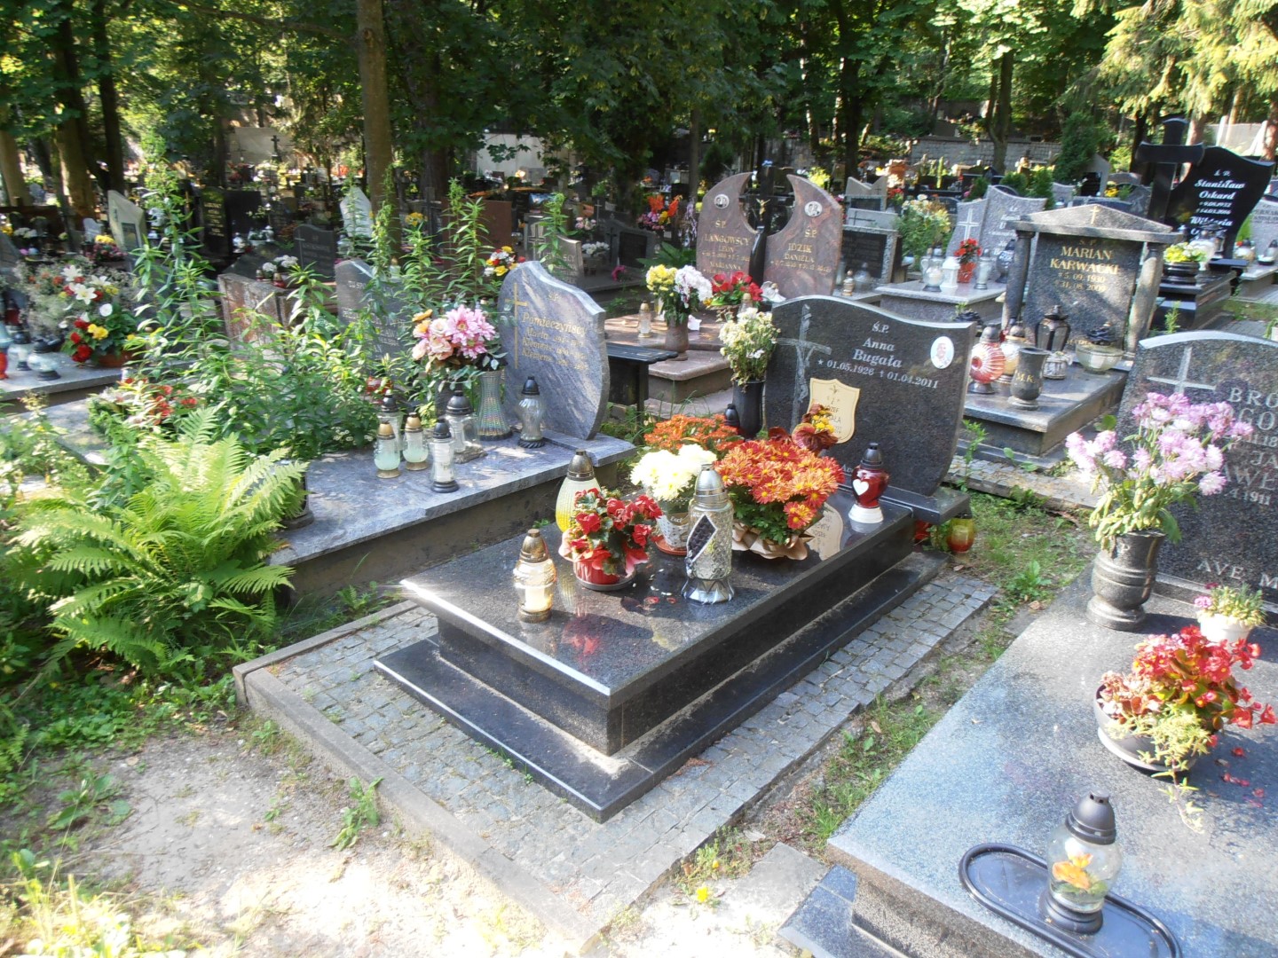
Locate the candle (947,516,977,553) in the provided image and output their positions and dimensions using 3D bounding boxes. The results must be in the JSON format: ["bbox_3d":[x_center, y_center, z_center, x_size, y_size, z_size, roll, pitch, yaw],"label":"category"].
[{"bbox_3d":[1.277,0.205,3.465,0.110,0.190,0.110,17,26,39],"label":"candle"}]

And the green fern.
[{"bbox_3d":[-1.567,0.197,2.987,0.880,0.660,0.840,-12,23,-29],"label":"green fern"}]

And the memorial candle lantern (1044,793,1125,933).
[{"bbox_3d":[0.767,0.647,1.515,0.125,0.256,0.125,18,25,38],"label":"memorial candle lantern"}]

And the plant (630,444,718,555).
[{"bbox_3d":[0.121,0.058,2.782,0.285,0.330,0.285,0,20,0],"label":"plant"}]

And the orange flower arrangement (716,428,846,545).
[{"bbox_3d":[0.455,0.043,2.876,0.400,0.340,0.380,1,20,0],"label":"orange flower arrangement"}]

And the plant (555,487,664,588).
[{"bbox_3d":[-0.087,0.174,2.712,0.295,0.275,0.270,-1,20,-2],"label":"plant"}]

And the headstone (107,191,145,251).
[{"bbox_3d":[-5.619,-2.823,9.830,0.639,0.712,0.091,14,24,31],"label":"headstone"}]

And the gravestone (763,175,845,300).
[{"bbox_3d":[1.189,-1.640,6.409,0.624,1.044,0.120,17,26,40],"label":"gravestone"}]

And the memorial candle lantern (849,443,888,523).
[{"bbox_3d":[0.809,0.010,3.098,0.130,0.268,0.125,18,25,38],"label":"memorial candle lantern"}]

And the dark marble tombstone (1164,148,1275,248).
[{"bbox_3d":[6.060,-2.892,9.281,0.854,1.099,0.100,17,26,39],"label":"dark marble tombstone"}]

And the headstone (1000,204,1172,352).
[{"bbox_3d":[2.986,-1.363,5.958,1.006,0.927,0.222,18,24,37],"label":"headstone"}]

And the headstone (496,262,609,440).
[{"bbox_3d":[-0.381,-0.593,4.048,0.647,0.761,0.085,15,25,37],"label":"headstone"}]

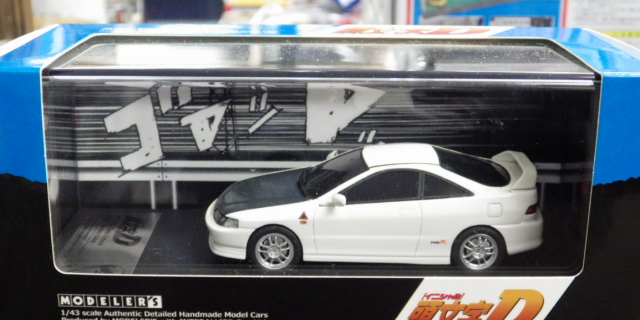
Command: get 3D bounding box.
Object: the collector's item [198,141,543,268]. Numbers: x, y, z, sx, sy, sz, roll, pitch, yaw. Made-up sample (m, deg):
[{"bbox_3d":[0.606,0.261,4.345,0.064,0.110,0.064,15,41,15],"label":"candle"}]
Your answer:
[{"bbox_3d":[0.016,0.013,0.286,0.102,0.031,0.042,0,17,-1],"label":"collector's item"}]

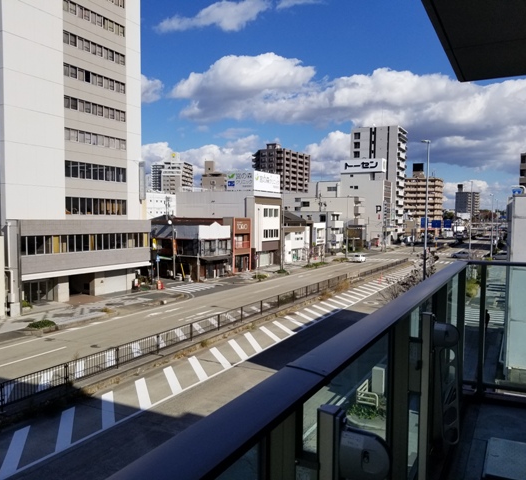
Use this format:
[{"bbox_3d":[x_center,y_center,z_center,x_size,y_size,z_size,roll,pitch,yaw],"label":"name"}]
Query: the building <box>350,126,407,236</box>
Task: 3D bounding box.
[{"bbox_3d":[37.983,-17.231,154.741,14.000,35.300,16.000,1,3,28],"label":"building"}]

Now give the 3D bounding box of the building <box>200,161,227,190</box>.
[{"bbox_3d":[-29.668,-26.385,295.620,15.000,41.000,16.000,0,3,4],"label":"building"}]

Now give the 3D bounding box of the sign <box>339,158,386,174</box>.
[{"bbox_3d":[27.764,-20.256,133.293,12.000,3.763,2.800,1,3,28],"label":"sign"}]

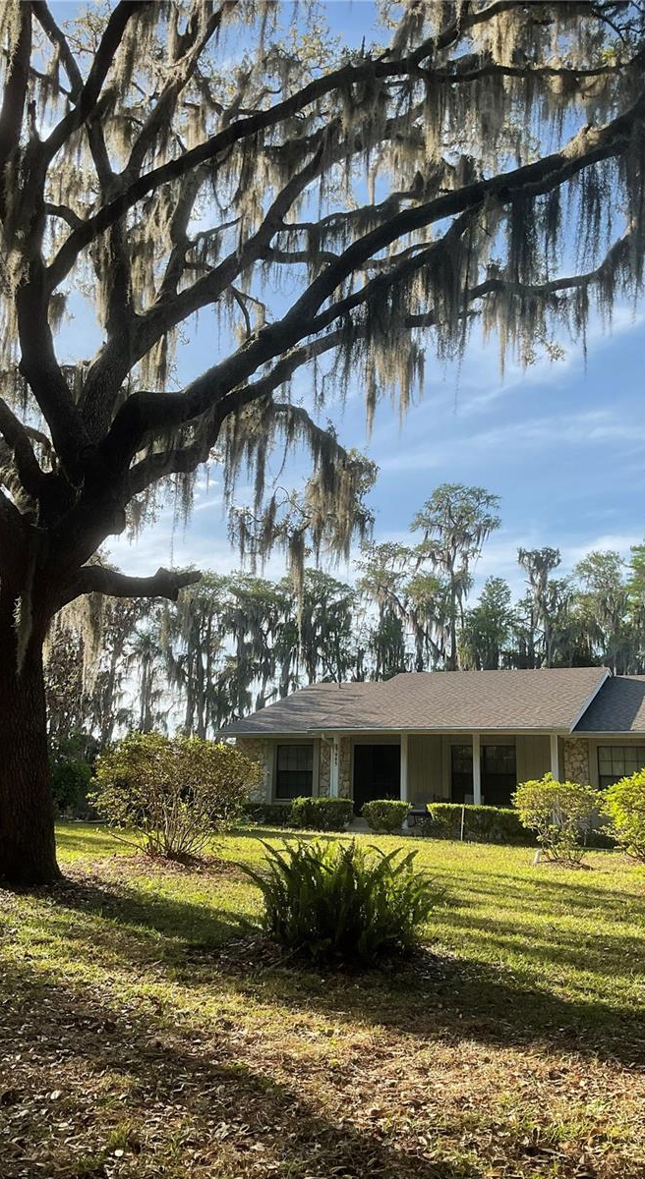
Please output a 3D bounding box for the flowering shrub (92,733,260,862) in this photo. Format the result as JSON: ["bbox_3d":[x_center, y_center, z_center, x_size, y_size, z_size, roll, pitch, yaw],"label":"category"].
[{"bbox_3d":[-2.597,3.645,17.802,2.950,2.150,2.700,1,-11,0],"label":"flowering shrub"}]

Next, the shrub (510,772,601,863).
[{"bbox_3d":[4.291,4.196,18.243,1.600,1.520,1.500,1,-11,0],"label":"shrub"}]

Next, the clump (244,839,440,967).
[{"bbox_3d":[0.190,2.744,8.987,1.700,0.930,1.550,1,-11,0],"label":"clump"}]

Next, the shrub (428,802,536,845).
[{"bbox_3d":[3.661,5.315,22.680,2.400,0.850,0.900,-4,-12,24],"label":"shrub"}]

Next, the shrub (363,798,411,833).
[{"bbox_3d":[1.554,5.497,24.174,1.050,0.790,0.950,-4,-12,24],"label":"shrub"}]

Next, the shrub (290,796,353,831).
[{"bbox_3d":[-0.004,5.602,24.780,1.420,0.850,0.950,-4,-12,24],"label":"shrub"}]

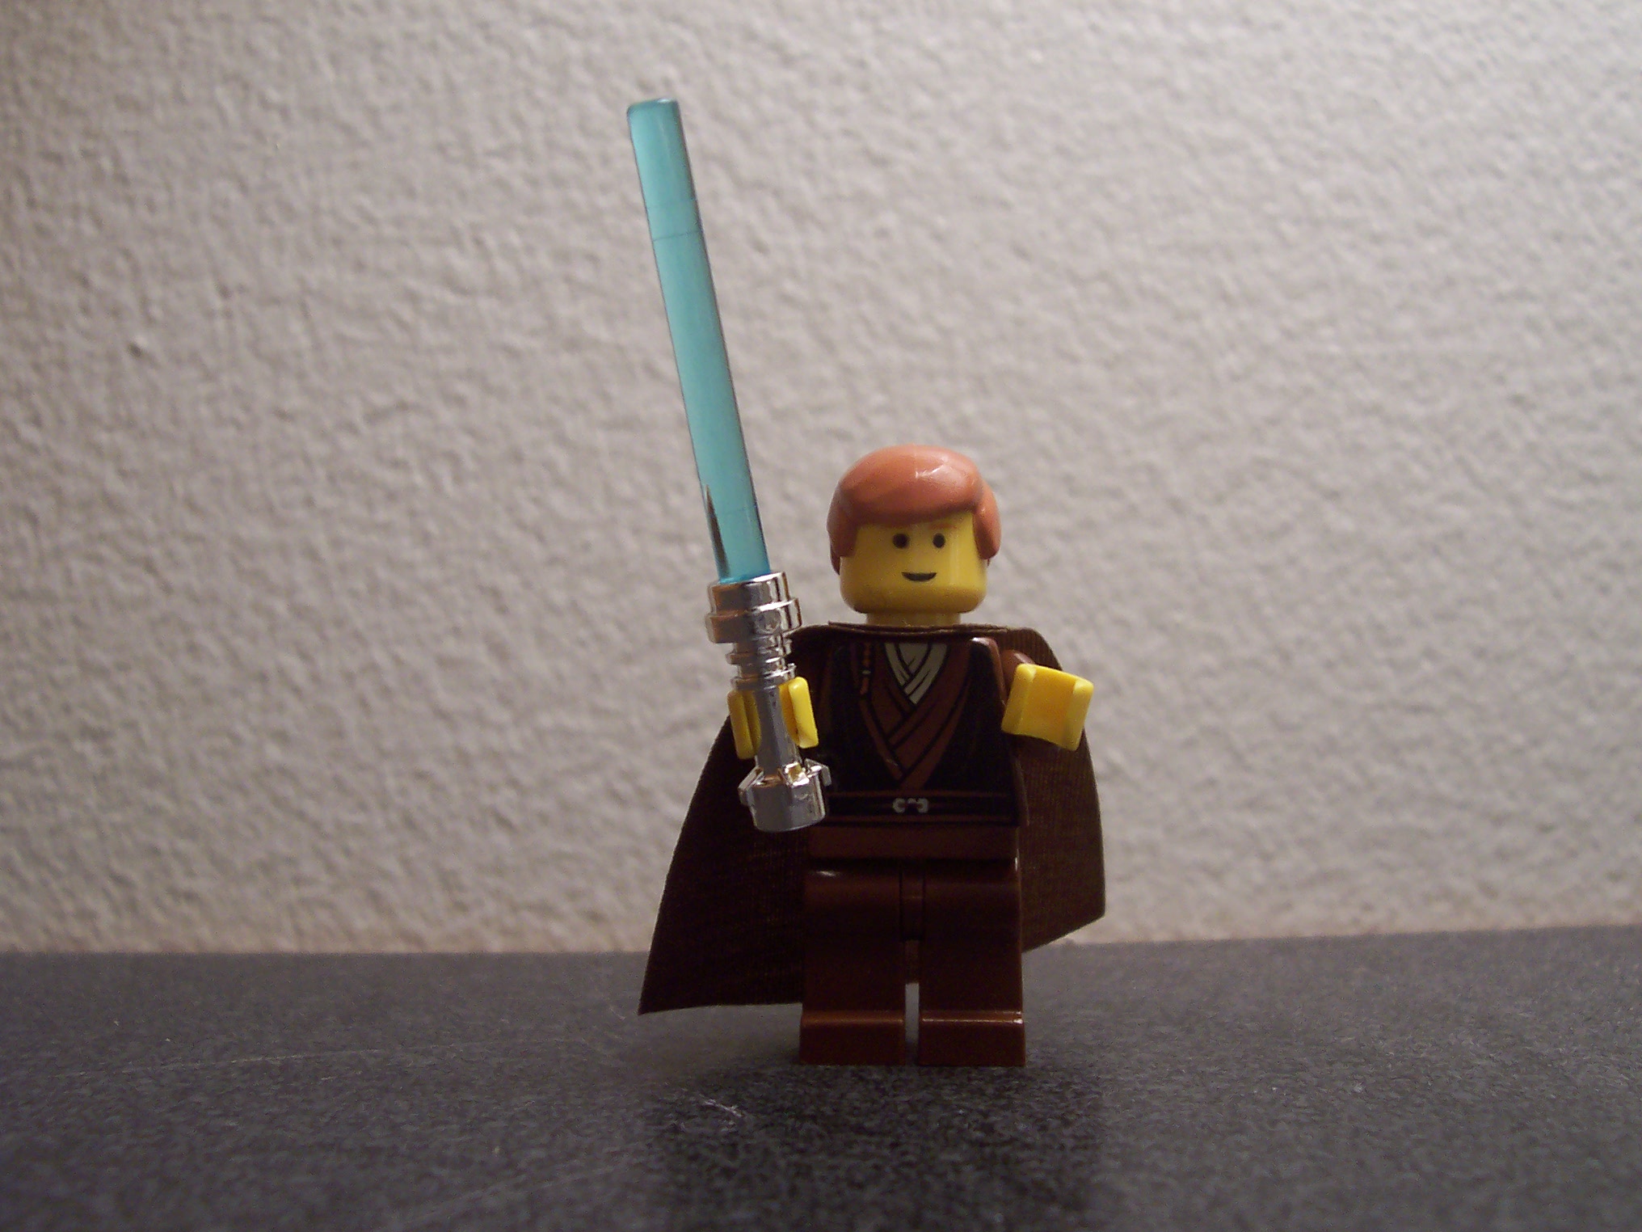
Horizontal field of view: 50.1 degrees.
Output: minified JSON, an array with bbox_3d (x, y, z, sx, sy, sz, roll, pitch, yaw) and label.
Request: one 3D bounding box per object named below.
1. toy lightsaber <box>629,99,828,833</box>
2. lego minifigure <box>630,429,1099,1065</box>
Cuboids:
[{"bbox_3d":[-0.006,-0.009,0.108,0.006,0.045,0.006,-10,9,0],"label":"toy lightsaber"},{"bbox_3d":[0.004,0.009,0.123,0.035,0.042,0.028,0,2,5],"label":"lego minifigure"}]

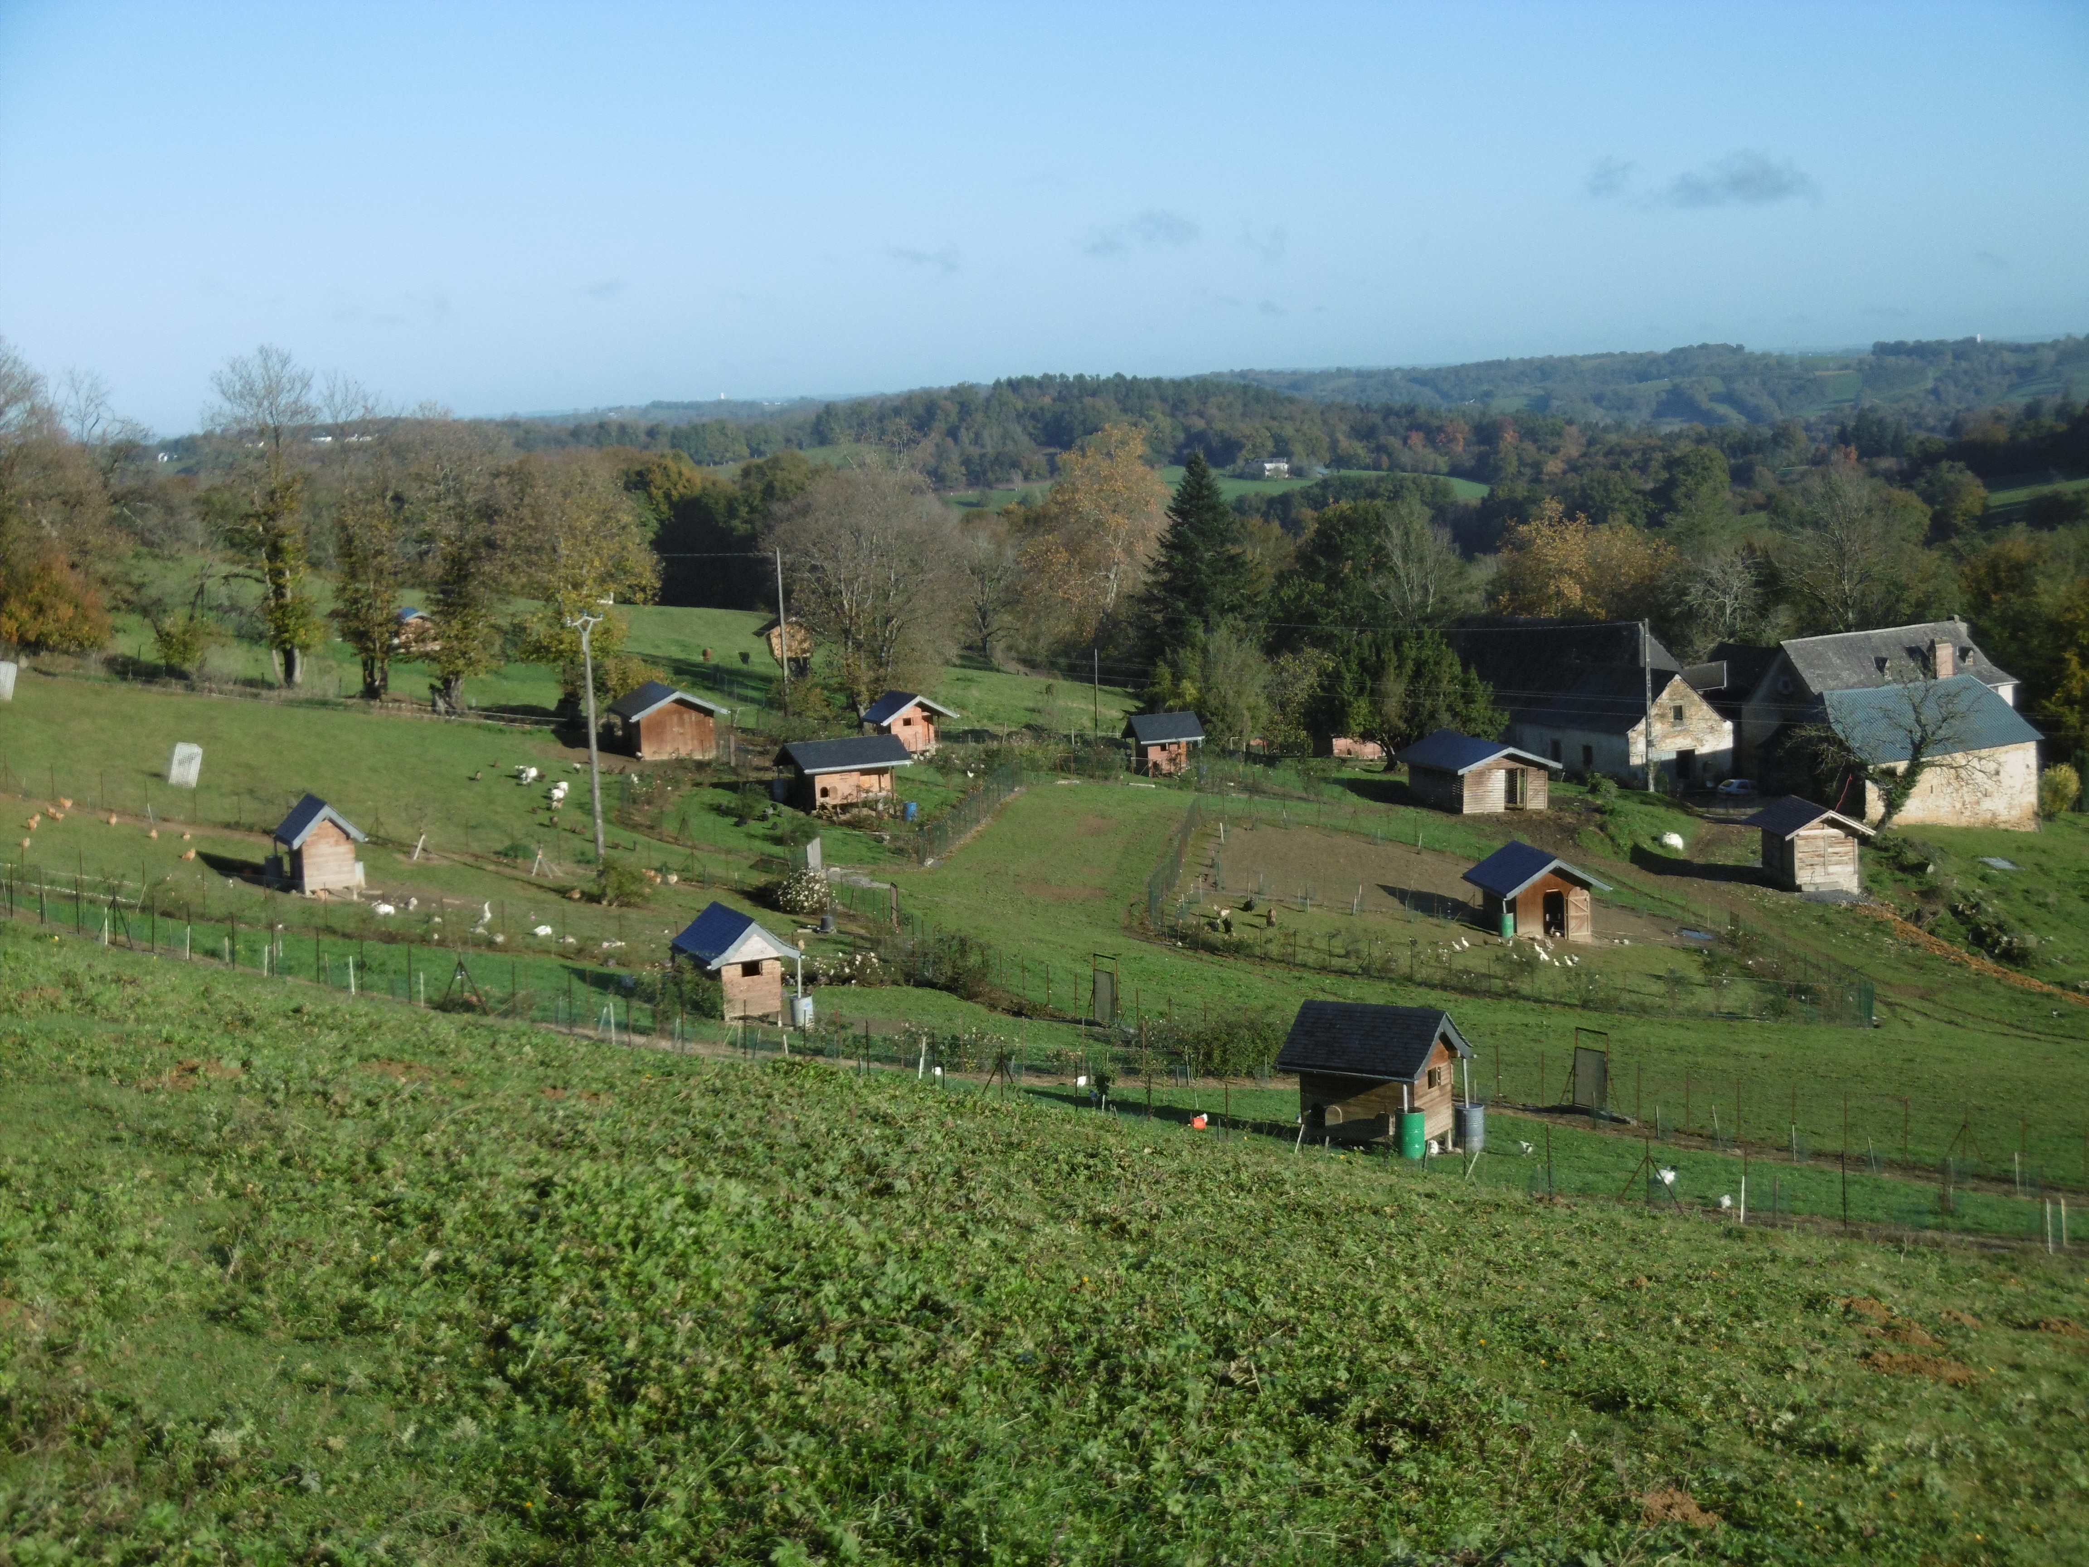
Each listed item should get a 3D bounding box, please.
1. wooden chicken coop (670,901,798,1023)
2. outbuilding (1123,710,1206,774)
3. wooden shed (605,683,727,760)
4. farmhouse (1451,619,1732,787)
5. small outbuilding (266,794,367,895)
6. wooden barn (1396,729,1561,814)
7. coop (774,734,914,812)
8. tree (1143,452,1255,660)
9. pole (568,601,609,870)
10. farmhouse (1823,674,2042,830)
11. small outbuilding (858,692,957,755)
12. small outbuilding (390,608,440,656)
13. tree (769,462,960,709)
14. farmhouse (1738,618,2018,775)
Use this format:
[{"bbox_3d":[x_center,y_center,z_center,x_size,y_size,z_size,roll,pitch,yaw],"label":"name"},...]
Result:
[{"bbox_3d":[-8.450,4.960,97.830,2.700,2.940,3.900,-5,7,-19],"label":"wooden chicken coop"},{"bbox_3d":[6.382,-2.093,190.111,3.520,3.150,3.320,-5,7,-16],"label":"outbuilding"},{"bbox_3d":[-19.749,-3.333,186.953,5.230,3.500,7.300,-5,7,-16],"label":"wooden shed"},{"bbox_3d":[35.017,-5.688,233.374,10.810,9.330,21.200,-7,8,-33],"label":"farmhouse"},{"bbox_3d":[-24.574,2.165,121.139,2.440,3.200,3.900,-5,7,-19],"label":"small outbuilding"},{"bbox_3d":[21.640,-0.650,177.810,5.350,3.260,9.000,-4,7,-12],"label":"wooden barn"},{"bbox_3d":[-9.380,-0.510,166.820,5.440,3.060,4.160,-6,7,-24],"label":"coop"},{"bbox_3d":[10.160,-12.660,228.980,7.500,17.350,7.500,-3,7,0],"label":"tree"},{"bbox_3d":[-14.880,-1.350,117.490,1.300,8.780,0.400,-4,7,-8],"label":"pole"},{"bbox_3d":[52.450,-1.978,215.455,15.260,8.640,7.210,-7,8,-34],"label":"farmhouse"},{"bbox_3d":[-7.040,-3.170,184.830,3.960,2.960,4.130,-5,7,-20],"label":"small outbuilding"},{"bbox_3d":[-44.990,-10.880,254.830,2.600,2.960,3.500,-6,7,-21],"label":"small outbuilding"},{"bbox_3d":[-9.898,-11.113,204.005,10.400,14.300,10.200,-3,7,0],"label":"tree"},{"bbox_3d":[55.840,-5.680,237.567,18.660,9.010,8.480,-7,8,-34],"label":"farmhouse"}]

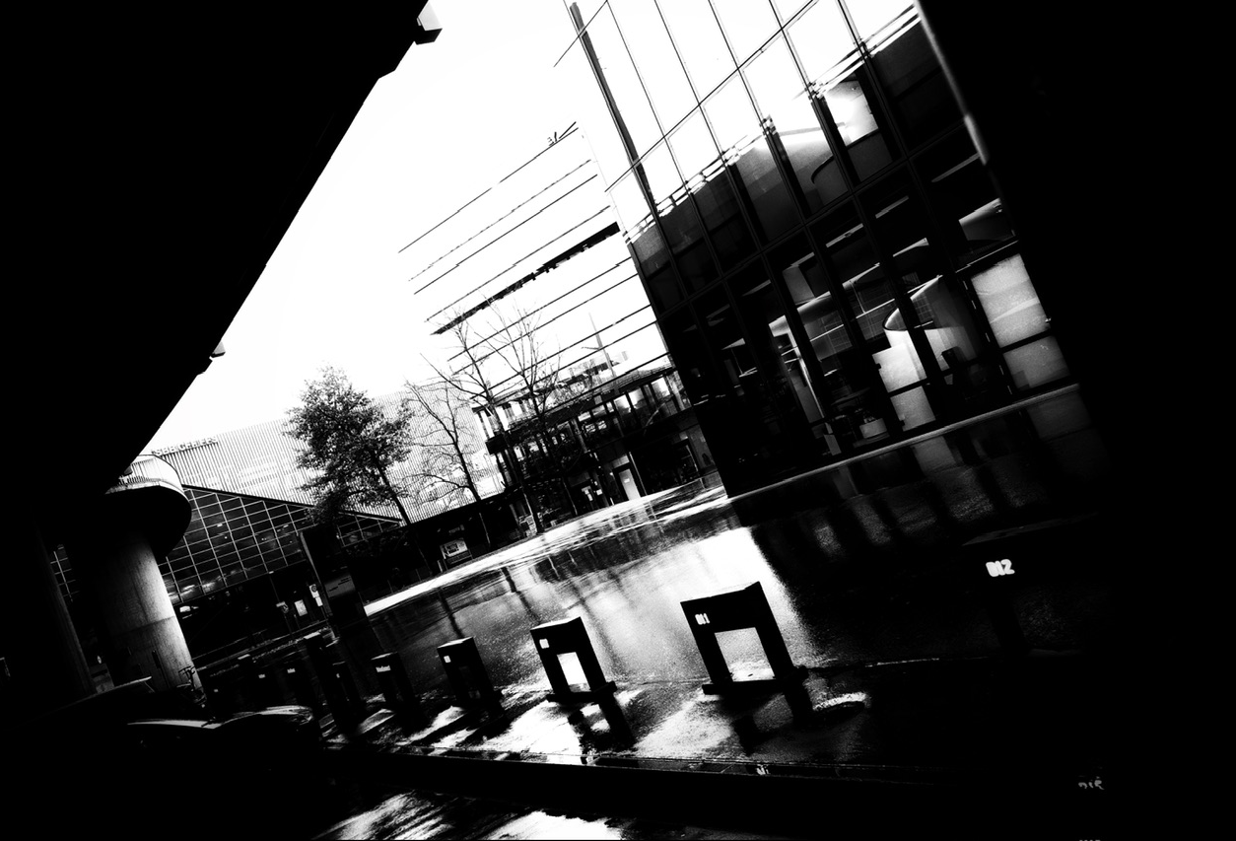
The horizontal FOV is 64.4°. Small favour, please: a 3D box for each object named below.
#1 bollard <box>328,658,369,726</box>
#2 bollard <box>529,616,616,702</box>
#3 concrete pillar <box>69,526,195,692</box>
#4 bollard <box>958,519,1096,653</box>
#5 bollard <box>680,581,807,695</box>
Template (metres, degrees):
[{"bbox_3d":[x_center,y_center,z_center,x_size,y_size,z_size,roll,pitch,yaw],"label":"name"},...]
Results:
[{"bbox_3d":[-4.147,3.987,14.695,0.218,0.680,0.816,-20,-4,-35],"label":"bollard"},{"bbox_3d":[-0.441,2.149,8.812,0.224,0.680,0.843,-20,-4,-35],"label":"bollard"},{"bbox_3d":[-11.907,5.351,24.491,1.771,4.990,1.771,-20,-3,-28],"label":"concrete pillar"},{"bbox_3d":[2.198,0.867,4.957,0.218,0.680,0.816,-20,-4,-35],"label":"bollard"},{"bbox_3d":[0.829,1.516,6.823,0.224,0.680,0.843,-20,-4,-35],"label":"bollard"}]

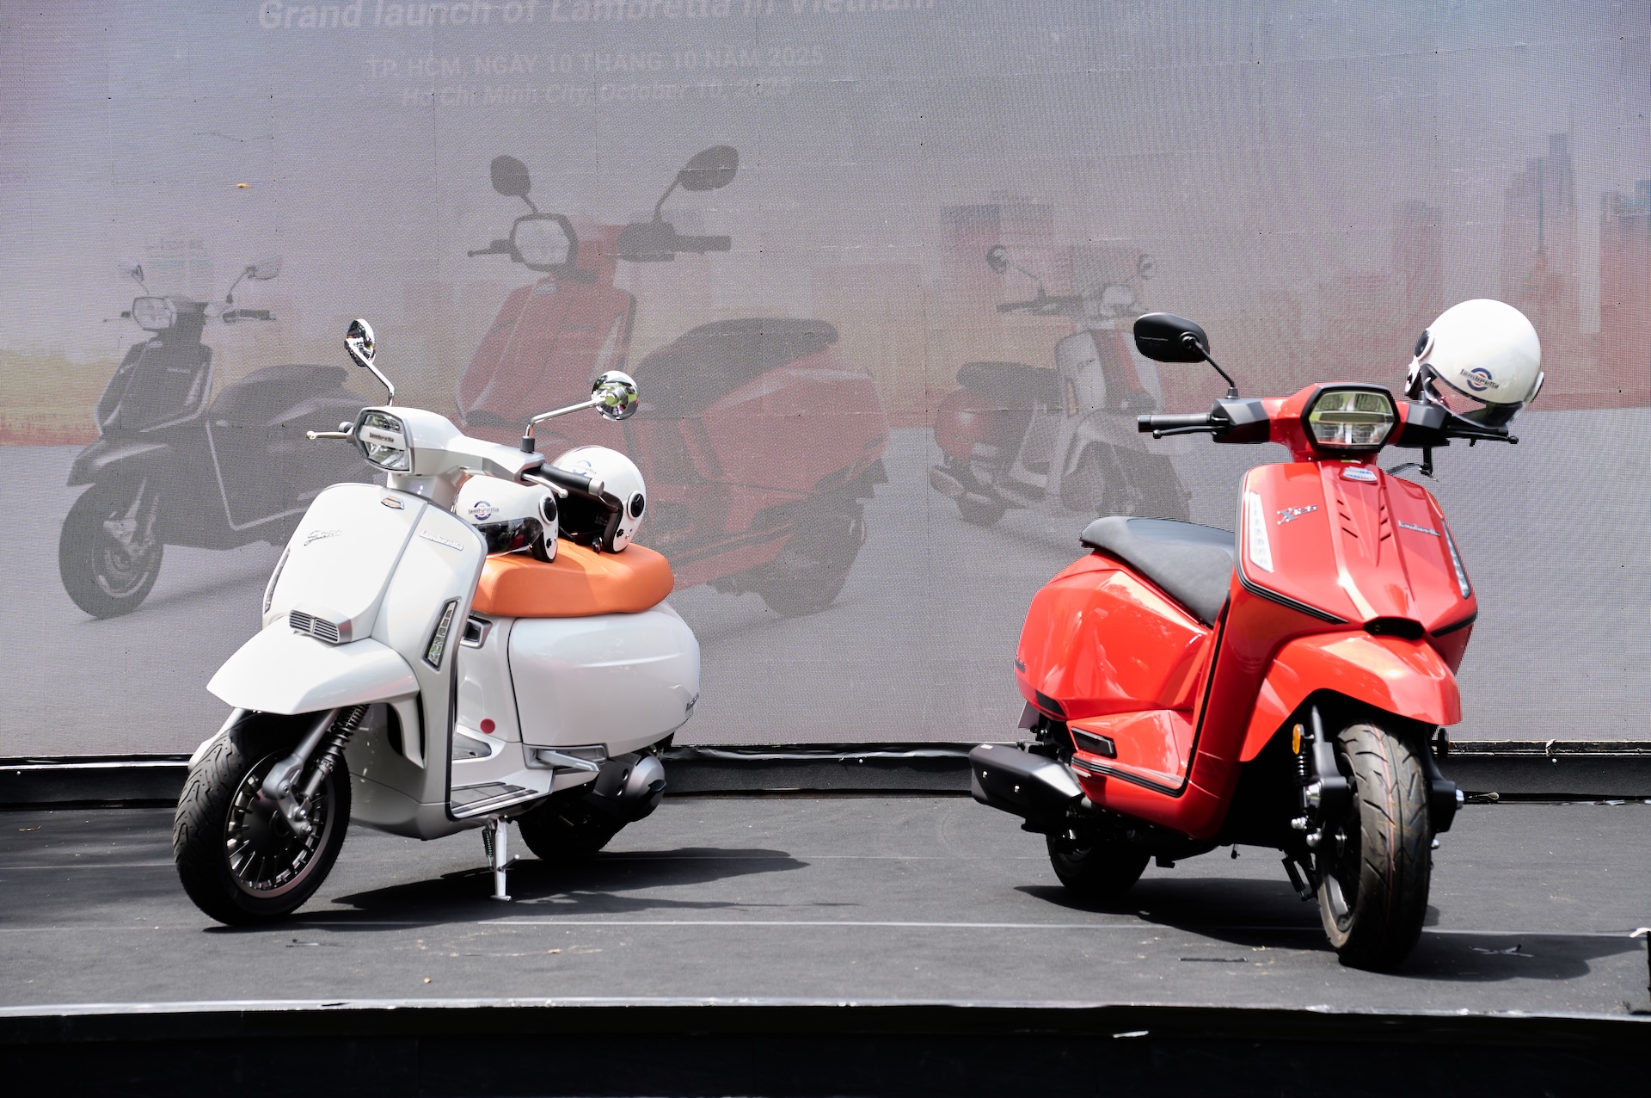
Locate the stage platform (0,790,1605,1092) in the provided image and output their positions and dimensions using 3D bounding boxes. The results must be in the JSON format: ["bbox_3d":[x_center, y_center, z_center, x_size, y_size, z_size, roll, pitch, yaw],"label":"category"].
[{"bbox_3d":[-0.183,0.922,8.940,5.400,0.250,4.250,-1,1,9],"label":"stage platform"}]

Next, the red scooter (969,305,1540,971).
[{"bbox_3d":[0.916,0.153,7.879,0.830,1.290,1.906,-1,1,-18],"label":"red scooter"}]

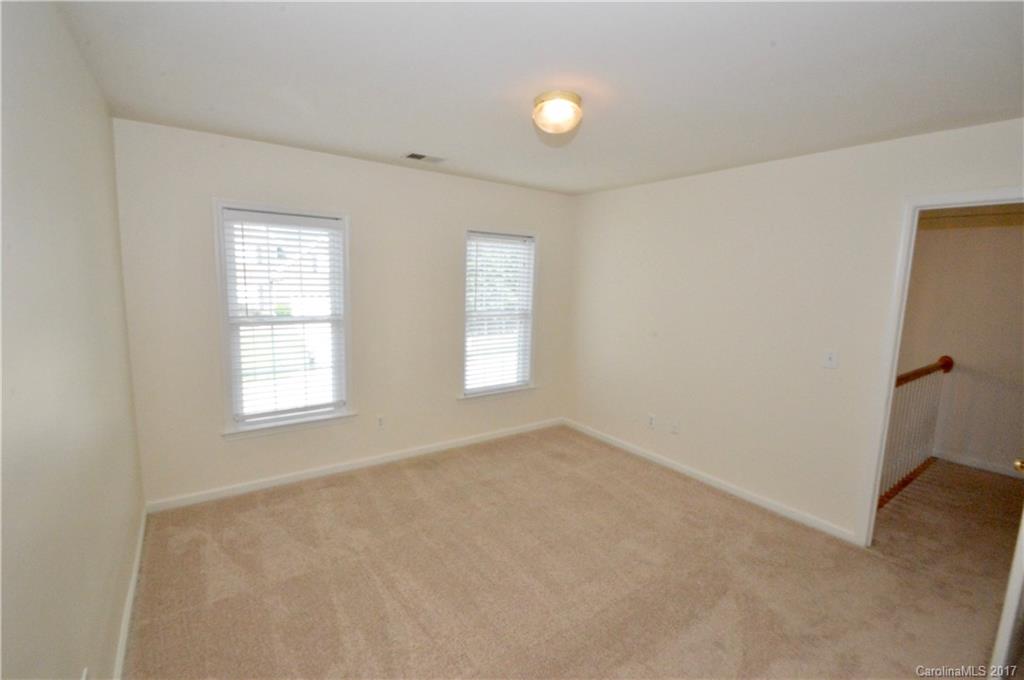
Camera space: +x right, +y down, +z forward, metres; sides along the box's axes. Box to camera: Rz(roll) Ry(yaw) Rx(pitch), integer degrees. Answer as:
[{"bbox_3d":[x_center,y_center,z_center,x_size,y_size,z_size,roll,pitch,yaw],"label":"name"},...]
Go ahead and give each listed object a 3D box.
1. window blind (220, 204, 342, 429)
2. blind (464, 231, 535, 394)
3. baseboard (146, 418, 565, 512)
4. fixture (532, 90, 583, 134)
[{"bbox_3d":[-1.624,-0.141,3.126,0.795,1.515,0.100,-4,9,-36],"label":"window blind"},{"bbox_3d":[-0.119,-0.254,4.133,0.760,1.500,0.055,-4,9,-36],"label":"blind"},{"bbox_3d":[-0.888,1.005,3.804,3.620,0.080,0.018,-4,9,-36],"label":"baseboard"},{"bbox_3d":[0.225,-1.109,2.090,0.230,0.115,0.230,2,7,0],"label":"fixture"}]

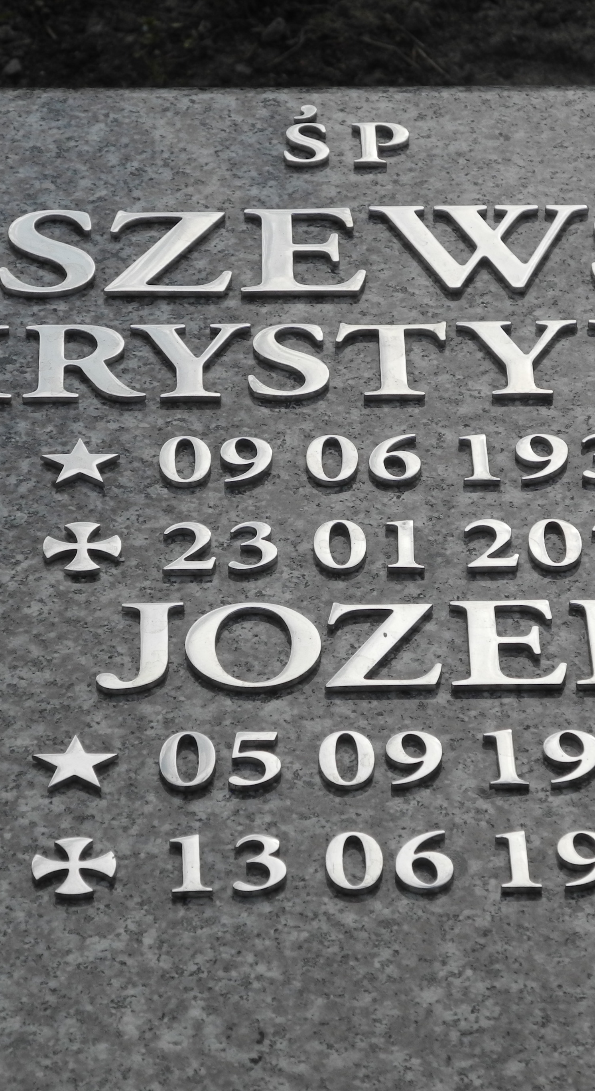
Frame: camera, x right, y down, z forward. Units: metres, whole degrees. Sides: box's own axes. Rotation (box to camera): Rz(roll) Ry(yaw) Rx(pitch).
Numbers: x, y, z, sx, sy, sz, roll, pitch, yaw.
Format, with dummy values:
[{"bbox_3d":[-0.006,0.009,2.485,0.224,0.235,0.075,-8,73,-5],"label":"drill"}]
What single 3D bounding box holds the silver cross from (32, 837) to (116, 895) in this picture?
[{"bbox_3d":[-0.080,0.116,1.795,0.030,0.003,0.030,0,39,0],"label":"silver cross"}]

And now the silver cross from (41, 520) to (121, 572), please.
[{"bbox_3d":[-0.083,0.001,1.938,0.030,0.003,0.030,0,39,0],"label":"silver cross"}]

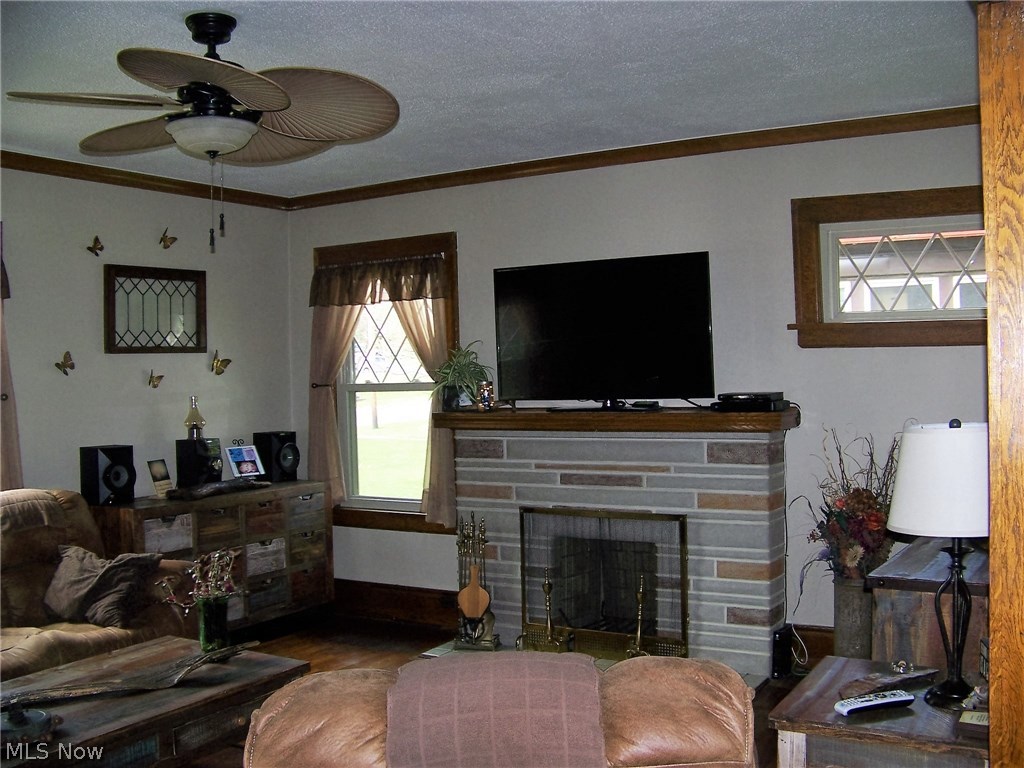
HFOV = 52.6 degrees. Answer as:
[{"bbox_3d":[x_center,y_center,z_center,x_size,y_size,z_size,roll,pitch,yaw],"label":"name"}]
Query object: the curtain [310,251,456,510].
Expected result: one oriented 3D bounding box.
[{"bbox_3d":[-0.746,0.009,5.872,0.970,1.550,0.120,-1,1,31],"label":"curtain"}]

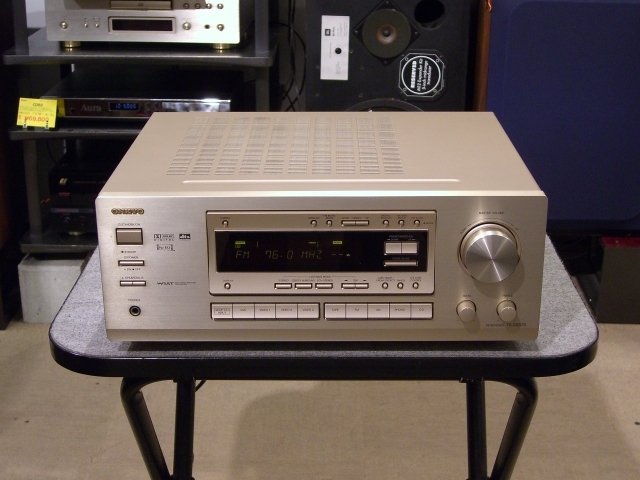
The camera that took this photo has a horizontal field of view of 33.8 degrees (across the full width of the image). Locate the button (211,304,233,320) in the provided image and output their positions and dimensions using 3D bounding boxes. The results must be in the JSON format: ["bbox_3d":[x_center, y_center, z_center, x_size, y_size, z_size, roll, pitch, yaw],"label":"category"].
[{"bbox_3d":[-0.097,0.070,1.050,0.020,0.016,0.005,0,20,1],"label":"button"}]

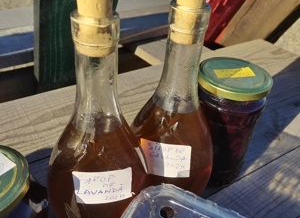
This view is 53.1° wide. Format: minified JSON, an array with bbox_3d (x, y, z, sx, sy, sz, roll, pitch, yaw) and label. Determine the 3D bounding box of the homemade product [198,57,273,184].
[{"bbox_3d":[0.093,0.018,0.388,0.085,0.146,0.085,5,35,0],"label":"homemade product"}]

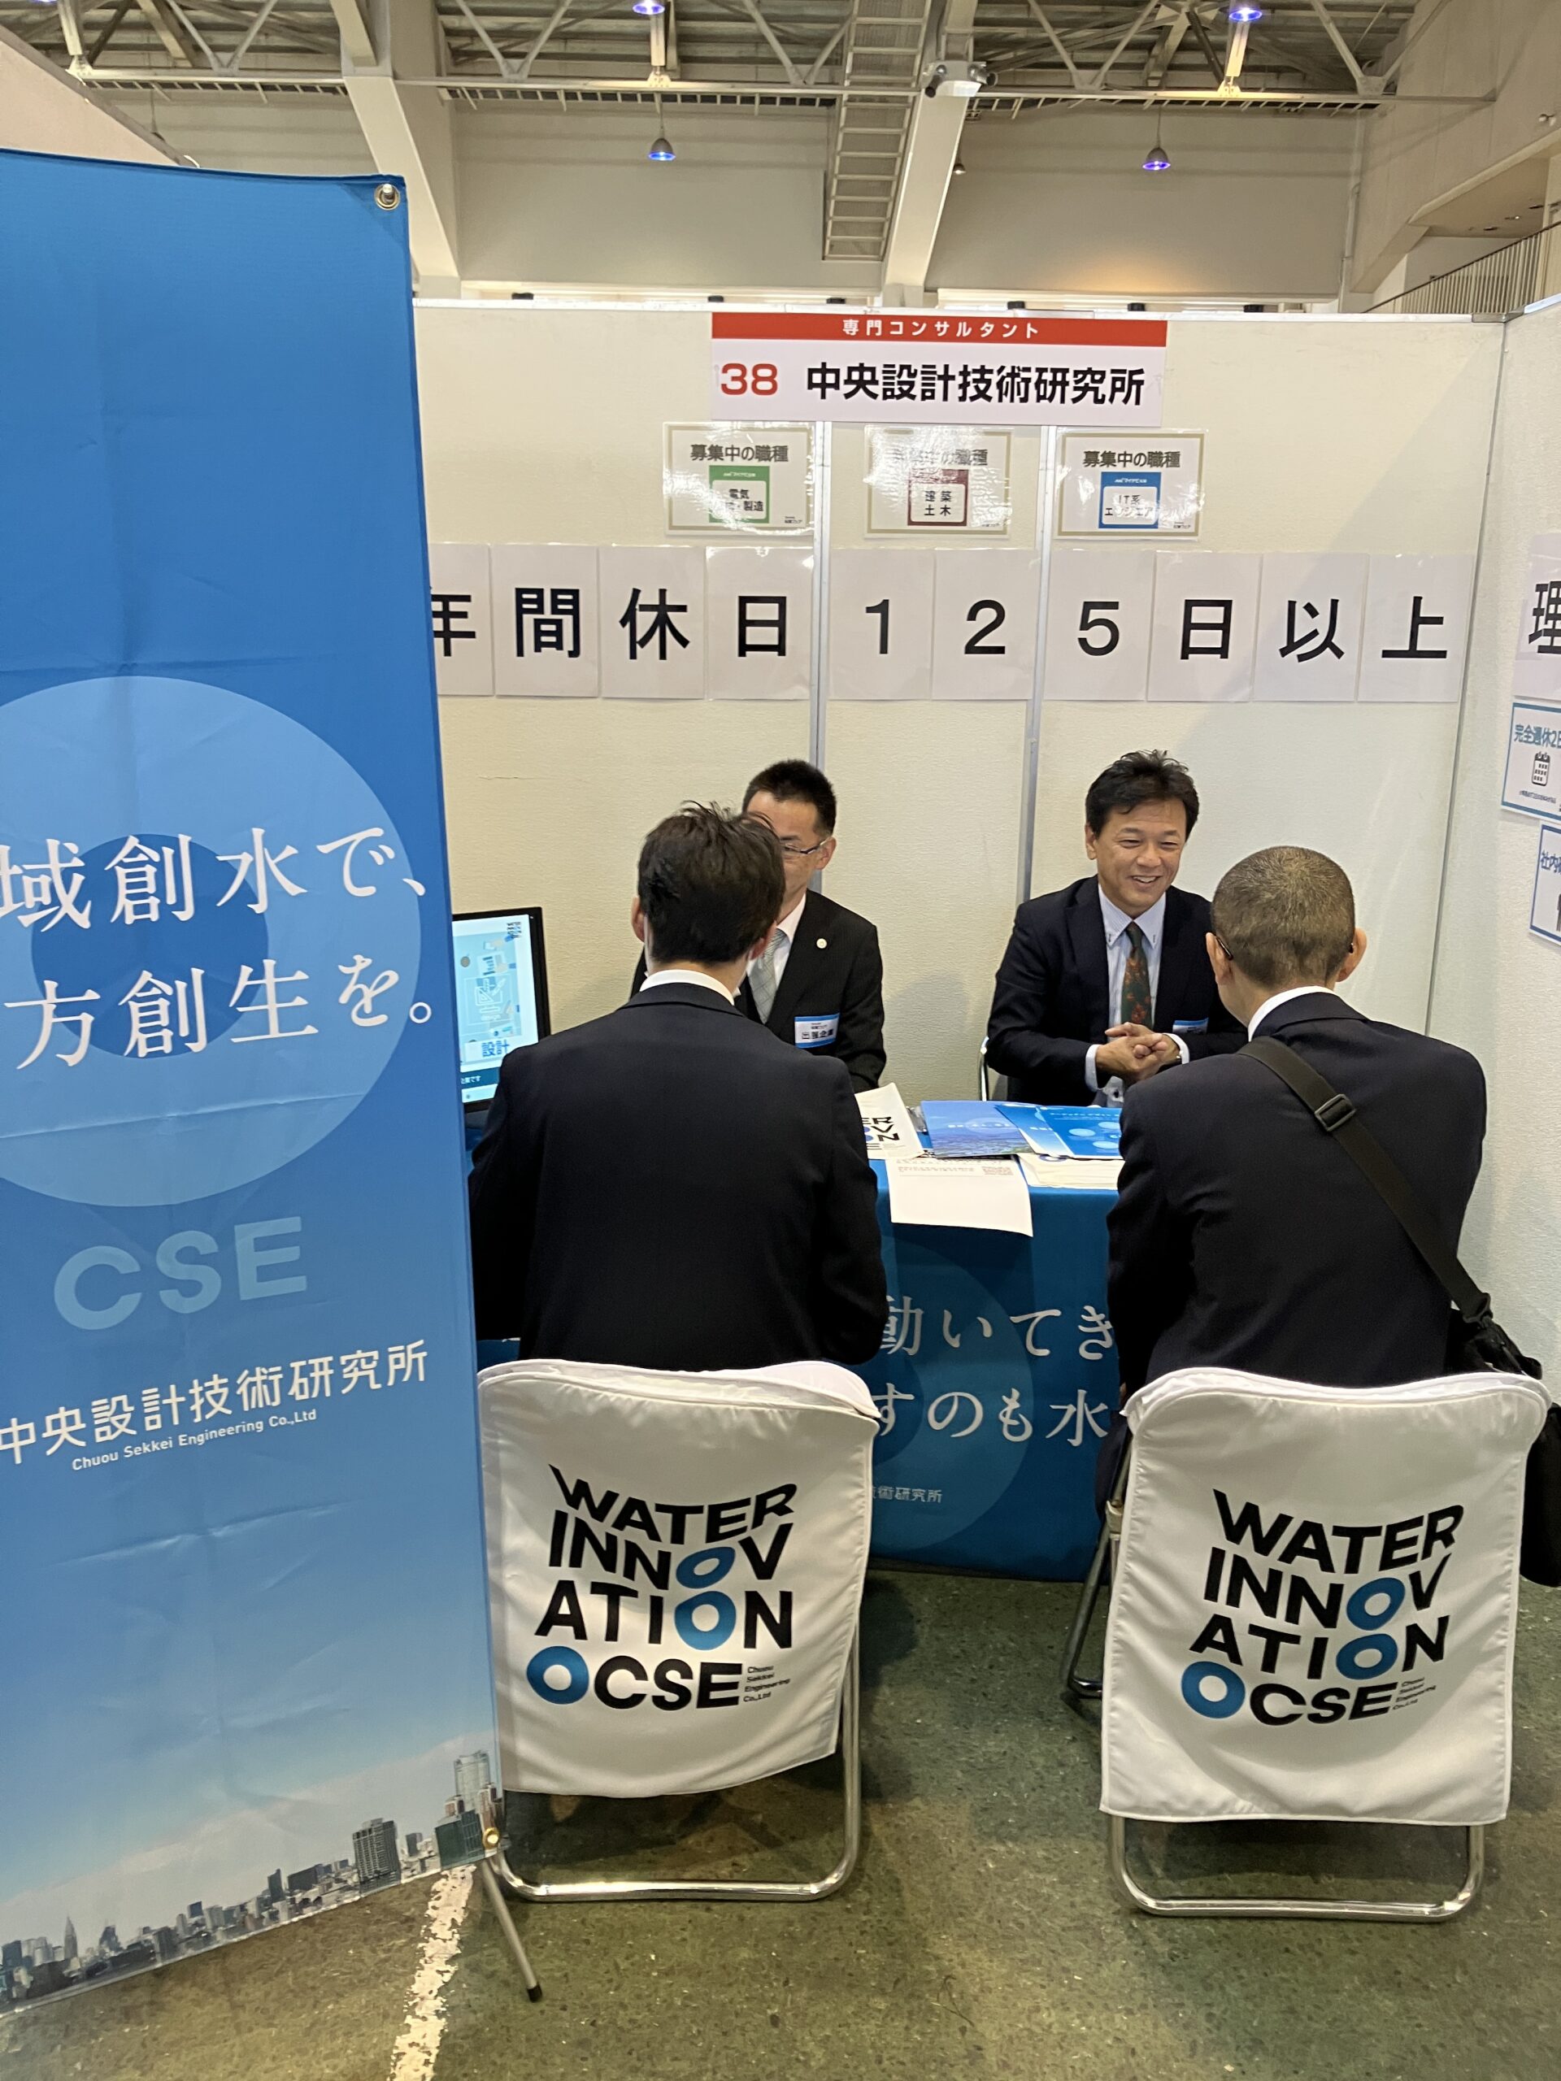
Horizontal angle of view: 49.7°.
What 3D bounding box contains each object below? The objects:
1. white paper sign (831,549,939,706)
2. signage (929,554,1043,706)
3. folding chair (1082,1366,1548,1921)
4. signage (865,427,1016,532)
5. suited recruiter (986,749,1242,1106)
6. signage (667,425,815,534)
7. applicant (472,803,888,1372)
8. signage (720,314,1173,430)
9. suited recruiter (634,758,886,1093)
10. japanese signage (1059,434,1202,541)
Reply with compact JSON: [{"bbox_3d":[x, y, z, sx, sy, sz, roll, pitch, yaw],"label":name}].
[{"bbox_3d":[0.208,-0.851,3.464,0.214,0.302,0.010,0,15,-2],"label":"white paper sign"},{"bbox_3d":[0.423,-0.852,3.473,0.213,0.302,0.010,0,15,-2],"label":"signage"},{"bbox_3d":[0.626,0.659,2.151,0.480,0.745,0.500,0,15,0],"label":"folding chair"},{"bbox_3d":[0.319,-1.128,3.396,0.289,0.204,0.010,0,15,-2],"label":"signage"},{"bbox_3d":[0.637,0.135,3.064,0.500,1.295,0.650,-1,15,-5],"label":"suited recruiter"},{"bbox_3d":[-0.081,-1.126,3.379,0.297,0.211,0.010,0,15,-2],"label":"signage"},{"bbox_3d":[-0.131,0.334,2.287,0.530,1.290,0.680,1,15,0],"label":"applicant"},{"bbox_3d":[0.317,-1.329,3.343,0.906,0.199,0.010,0,15,-2],"label":"signage"},{"bbox_3d":[-0.041,0.130,3.116,0.480,1.265,0.620,1,15,2],"label":"suited recruiter"},{"bbox_3d":[0.710,-1.125,3.413,0.295,0.209,0.010,0,15,-2],"label":"japanese signage"}]

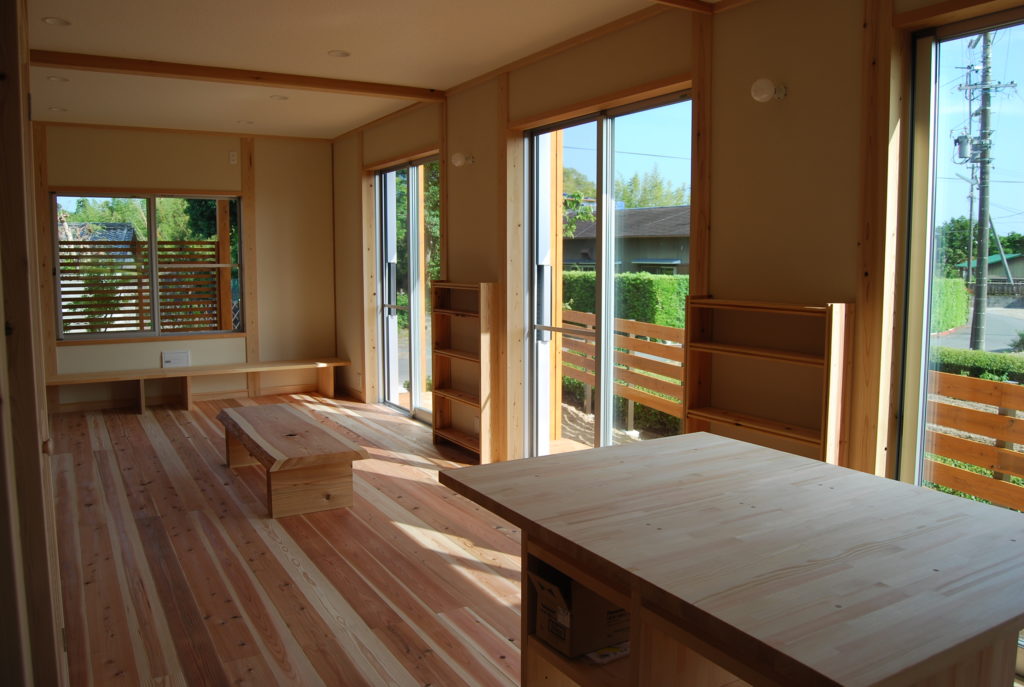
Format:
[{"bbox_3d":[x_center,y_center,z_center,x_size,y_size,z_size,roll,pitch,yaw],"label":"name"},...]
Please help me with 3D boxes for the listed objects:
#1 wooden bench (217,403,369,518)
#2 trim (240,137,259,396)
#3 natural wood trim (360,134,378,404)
[{"bbox_3d":[-1.481,0.701,5.018,0.576,0.333,1.646,-4,7,-31],"label":"wooden bench"},{"bbox_3d":[-2.646,-0.740,7.766,0.121,2.626,0.091,-4,7,-31],"label":"trim"},{"bbox_3d":[-1.416,-0.727,7.568,0.121,2.636,0.121,-4,7,-31],"label":"natural wood trim"}]

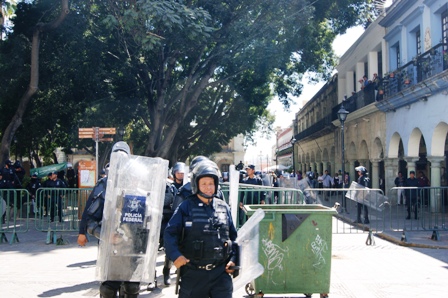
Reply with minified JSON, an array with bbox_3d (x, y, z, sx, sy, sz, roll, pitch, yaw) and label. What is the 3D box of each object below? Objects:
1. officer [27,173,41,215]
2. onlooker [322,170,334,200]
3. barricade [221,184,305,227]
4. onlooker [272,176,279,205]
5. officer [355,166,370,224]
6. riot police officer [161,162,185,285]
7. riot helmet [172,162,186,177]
[{"bbox_3d":[-7.021,1.681,19.300,0.520,1.650,0.380,0,-2,-6],"label":"officer"},{"bbox_3d":[5.695,2.015,28.600,0.580,1.670,0.360,0,-2,9],"label":"onlooker"},{"bbox_3d":[0.847,1.480,11.800,2.000,1.200,0.500,0,-2,7],"label":"barricade"},{"bbox_3d":[2.465,2.034,25.000,0.460,1.550,0.350,-1,-2,18],"label":"onlooker"},{"bbox_3d":[4.269,1.427,16.100,0.480,1.770,0.550,1,-2,-18],"label":"officer"},{"bbox_3d":[-0.712,1.113,7.750,0.560,1.770,0.450,0,-2,-12],"label":"riot police officer"},{"bbox_3d":[-0.673,0.333,7.900,0.250,0.260,0.290,1,-2,-15],"label":"riot helmet"}]

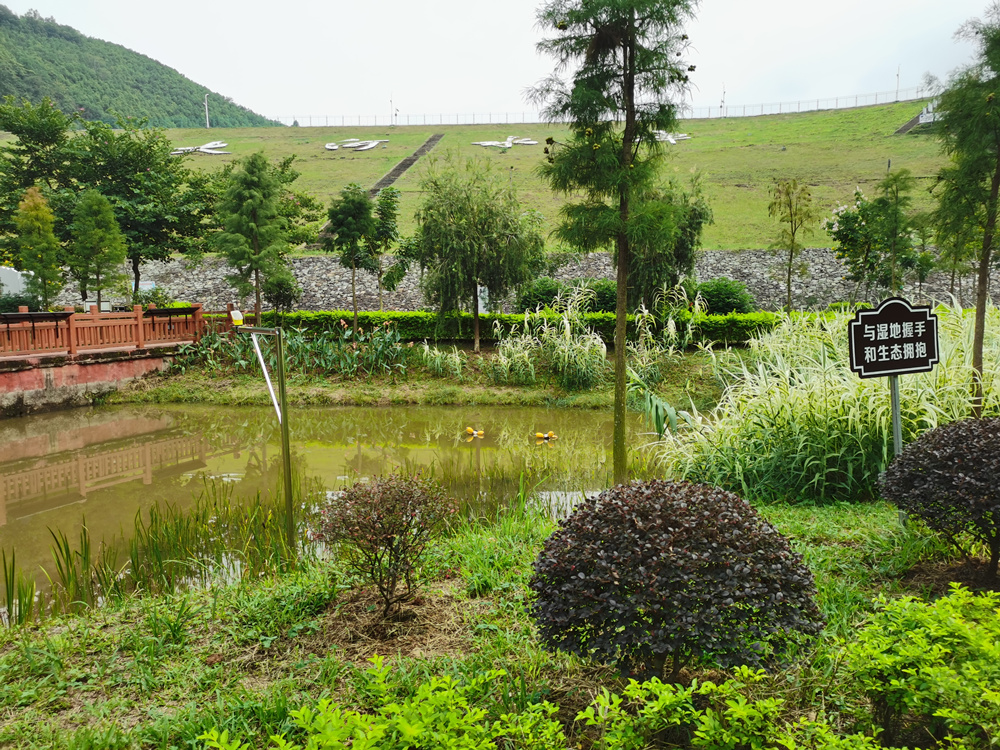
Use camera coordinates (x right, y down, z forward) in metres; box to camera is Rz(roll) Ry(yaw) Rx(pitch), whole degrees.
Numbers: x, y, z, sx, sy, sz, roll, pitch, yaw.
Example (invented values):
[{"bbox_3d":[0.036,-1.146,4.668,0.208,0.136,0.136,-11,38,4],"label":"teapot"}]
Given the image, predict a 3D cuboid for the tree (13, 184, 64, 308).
[{"bbox_3d":[-13.624,-3.417,23.057,1.417,4.222,1.417,0,6,0],"label":"tree"}]

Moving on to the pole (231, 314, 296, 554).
[{"bbox_3d":[-2.062,0.511,6.814,0.860,2.073,0.140,6,9,43],"label":"pole"}]

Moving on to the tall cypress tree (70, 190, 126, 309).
[{"bbox_3d":[-11.882,-3.392,23.061,1.712,4.158,1.712,0,6,0],"label":"tall cypress tree"}]

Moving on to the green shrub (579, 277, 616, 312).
[{"bbox_3d":[3.145,-2.109,23.714,1.519,1.698,1.519,0,6,0],"label":"green shrub"}]

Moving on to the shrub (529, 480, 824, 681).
[{"bbox_3d":[0.689,0.814,3.073,1.150,0.790,1.150,0,6,0],"label":"shrub"}]

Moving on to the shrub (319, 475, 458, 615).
[{"bbox_3d":[-0.604,0.910,4.174,0.720,0.740,0.720,0,6,0],"label":"shrub"}]

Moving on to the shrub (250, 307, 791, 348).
[{"bbox_3d":[0.480,-1.203,19.659,13.198,0.866,0.900,0,6,3],"label":"shrub"}]

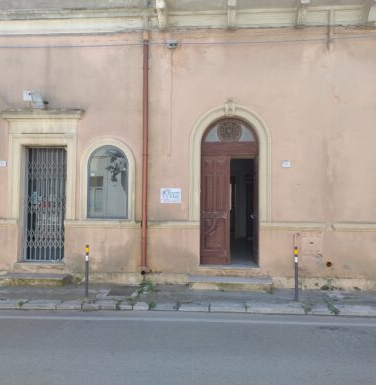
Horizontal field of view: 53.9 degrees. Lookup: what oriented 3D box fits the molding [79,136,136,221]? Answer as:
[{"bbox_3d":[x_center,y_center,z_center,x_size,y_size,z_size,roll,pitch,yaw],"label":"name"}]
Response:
[{"bbox_3d":[-1.626,-0.282,7.604,1.149,1.727,0.170,0,-2,3],"label":"molding"}]

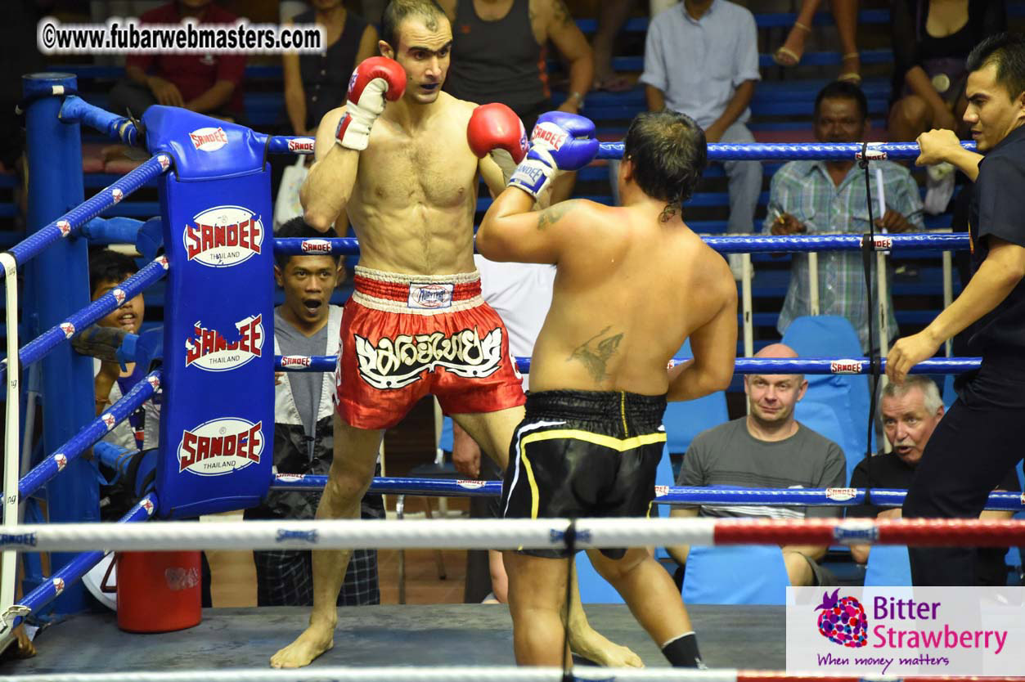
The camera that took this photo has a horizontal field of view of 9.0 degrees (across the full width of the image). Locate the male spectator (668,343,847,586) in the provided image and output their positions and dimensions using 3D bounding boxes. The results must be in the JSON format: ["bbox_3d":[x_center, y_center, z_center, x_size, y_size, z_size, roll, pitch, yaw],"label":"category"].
[{"bbox_3d":[0.742,0.607,19.650,0.540,1.170,0.800,-1,9,4],"label":"male spectator"}]

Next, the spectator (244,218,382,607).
[{"bbox_3d":[-0.546,0.514,18.120,0.500,1.700,0.400,-2,9,-2],"label":"spectator"}]

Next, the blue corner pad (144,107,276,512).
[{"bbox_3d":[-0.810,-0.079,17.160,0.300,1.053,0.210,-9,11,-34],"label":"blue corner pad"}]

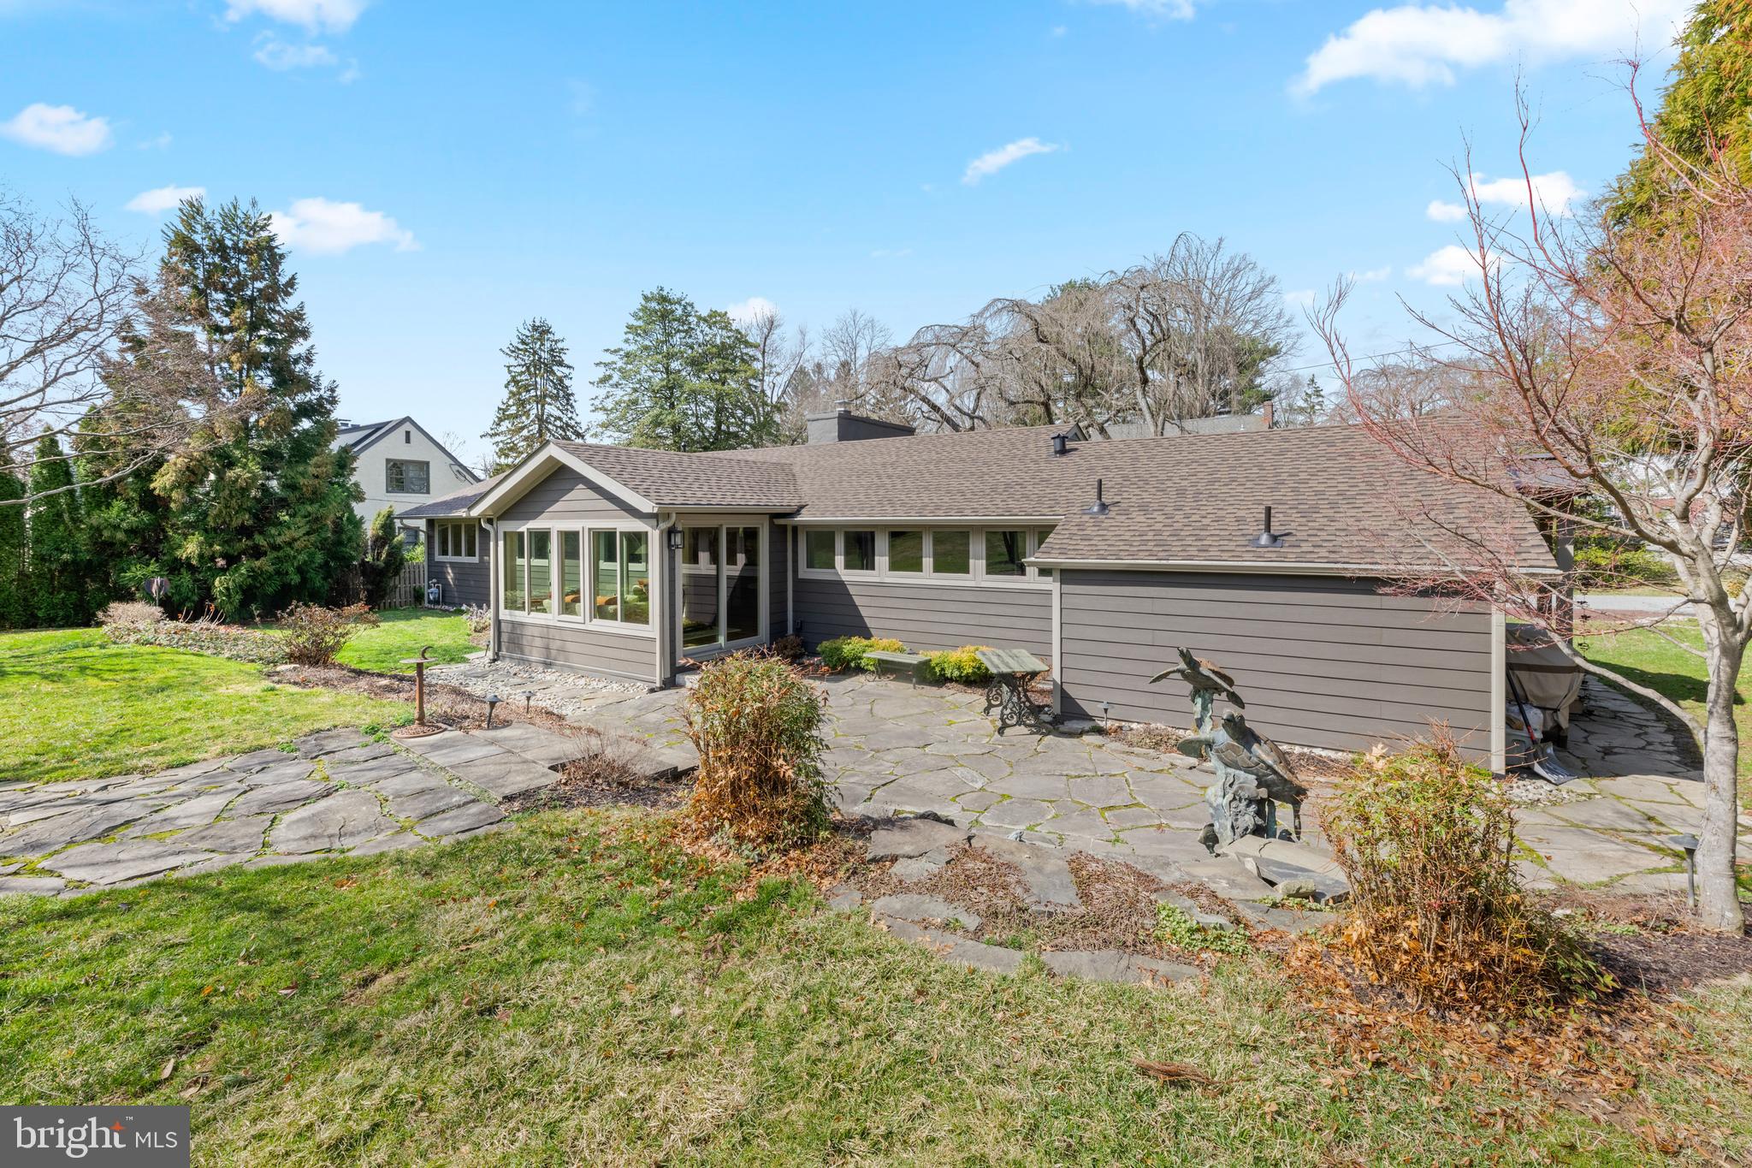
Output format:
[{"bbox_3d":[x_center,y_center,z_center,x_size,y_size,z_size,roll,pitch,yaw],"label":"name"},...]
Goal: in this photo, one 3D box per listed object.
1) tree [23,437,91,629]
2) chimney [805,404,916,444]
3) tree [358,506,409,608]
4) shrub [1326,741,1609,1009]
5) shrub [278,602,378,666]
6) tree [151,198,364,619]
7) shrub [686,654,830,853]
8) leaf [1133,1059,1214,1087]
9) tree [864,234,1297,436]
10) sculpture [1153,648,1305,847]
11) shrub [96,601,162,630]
[{"bbox_3d":[-19.100,-1.240,15.900,1.400,4.500,1.400,3,6,41],"label":"tree"},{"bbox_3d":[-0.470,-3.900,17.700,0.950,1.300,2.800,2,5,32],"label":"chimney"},{"bbox_3d":[-13.200,-0.720,18.300,1.300,2.750,1.200,-4,5,-37],"label":"tree"},{"bbox_3d":[3.050,1.400,3.660,1.300,1.200,1.050,1,5,18],"label":"shrub"},{"bbox_3d":[-9.300,0.840,11.600,1.600,1.030,1.350,-4,5,-37],"label":"shrub"},{"bbox_3d":[-16.800,-4.900,18.600,5.000,11.000,5.000,-4,6,-42],"label":"tree"},{"bbox_3d":[-0.930,1.170,5.300,1.050,1.360,1.000,0,4,0],"label":"shrub"},{"bbox_3d":[1.210,1.985,2.760,0.330,0.050,0.120,1,4,16],"label":"leaf"},{"bbox_3d":[7.600,-6.300,26.000,15.000,13.200,12.500,1,4,16],"label":"tree"},{"bbox_3d":[2.690,1.200,5.220,1.100,1.400,0.750,3,5,37],"label":"sculpture"},{"bbox_3d":[-16.600,0.690,15.200,1.150,0.700,1.350,4,6,45],"label":"shrub"}]

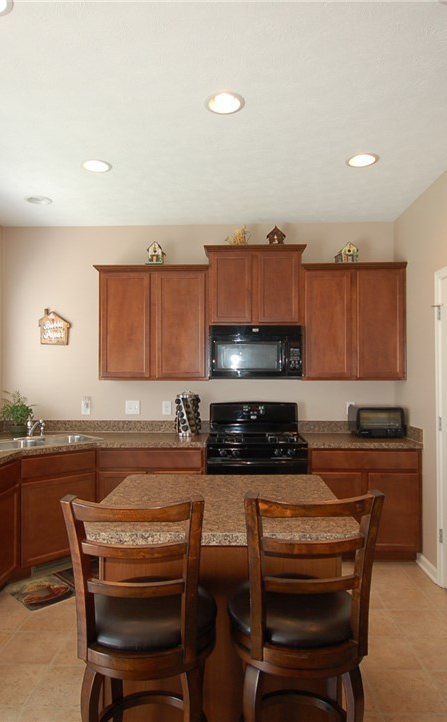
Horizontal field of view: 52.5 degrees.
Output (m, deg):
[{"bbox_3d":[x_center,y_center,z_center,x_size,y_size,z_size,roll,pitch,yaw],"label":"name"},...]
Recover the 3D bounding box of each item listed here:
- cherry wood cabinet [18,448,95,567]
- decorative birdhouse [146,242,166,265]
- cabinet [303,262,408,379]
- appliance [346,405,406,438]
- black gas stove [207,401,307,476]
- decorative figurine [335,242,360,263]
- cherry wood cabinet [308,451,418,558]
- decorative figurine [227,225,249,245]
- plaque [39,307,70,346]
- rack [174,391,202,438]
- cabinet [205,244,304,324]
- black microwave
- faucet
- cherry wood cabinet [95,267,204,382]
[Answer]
[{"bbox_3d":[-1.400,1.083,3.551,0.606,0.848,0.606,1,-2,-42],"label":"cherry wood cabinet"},{"bbox_3d":[-0.576,-0.883,3.771,0.157,0.197,0.131,0,-1,-1],"label":"decorative birdhouse"},{"bbox_3d":[1.080,-0.308,3.845,0.843,0.939,0.364,0,-1,2],"label":"cabinet"},{"bbox_3d":[1.284,0.503,3.773,0.385,0.240,0.290,0,-1,2],"label":"appliance"},{"bbox_3d":[0.263,0.944,3.659,0.765,1.170,0.680,0,-1,2],"label":"black gas stove"},{"bbox_3d":[1.027,-0.892,3.755,0.205,0.180,0.140,0,-1,2],"label":"decorative figurine"},{"bbox_3d":[1.082,1.102,3.678,0.848,0.877,0.626,0,-1,2],"label":"cherry wood cabinet"},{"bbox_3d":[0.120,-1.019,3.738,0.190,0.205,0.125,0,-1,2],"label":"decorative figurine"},{"bbox_3d":[-1.519,-0.308,4.097,0.293,0.333,0.020,0,-1,2],"label":"plaque"},{"bbox_3d":[-0.300,0.441,3.794,0.212,0.379,0.212,0,-1,2],"label":"rack"},{"bbox_3d":[0.267,-0.615,3.859,0.800,0.655,0.350,0,-1,2],"label":"cabinet"},{"bbox_3d":[0.268,-0.065,3.820,0.755,0.437,0.400,0,-1,2],"label":"black microwave"},{"bbox_3d":[-1.526,0.530,3.655,0.091,0.202,0.222,1,-2,-42],"label":"faucet"},{"bbox_3d":[-0.588,-0.305,3.898,0.934,0.939,0.364,0,-1,2],"label":"cherry wood cabinet"}]

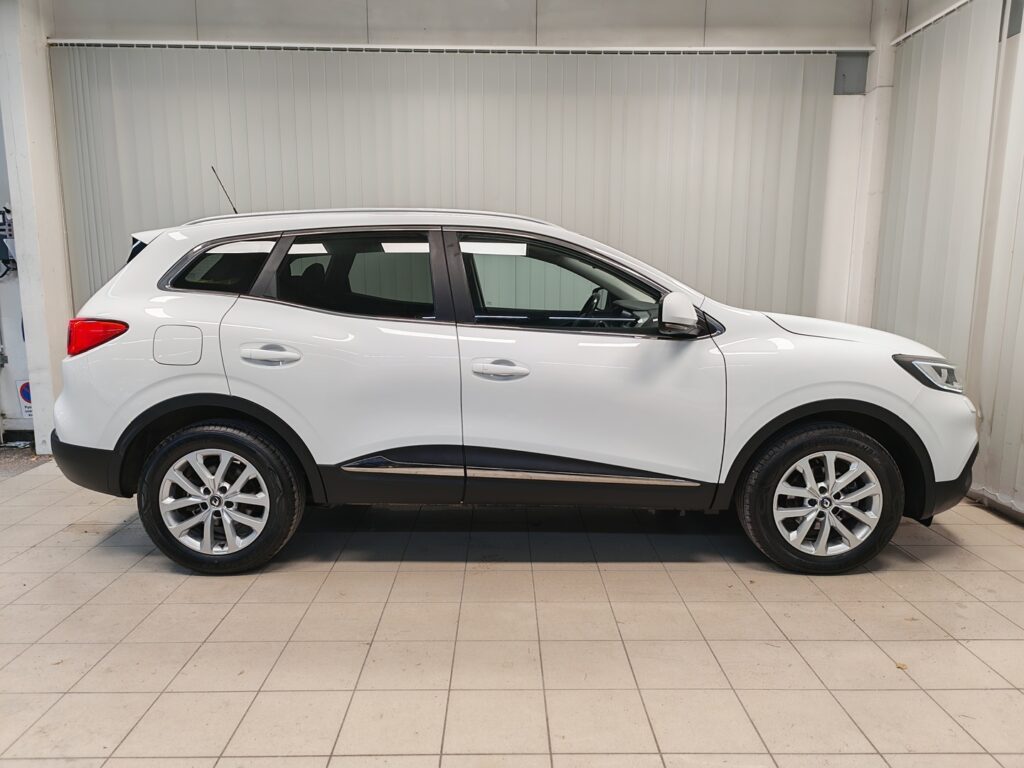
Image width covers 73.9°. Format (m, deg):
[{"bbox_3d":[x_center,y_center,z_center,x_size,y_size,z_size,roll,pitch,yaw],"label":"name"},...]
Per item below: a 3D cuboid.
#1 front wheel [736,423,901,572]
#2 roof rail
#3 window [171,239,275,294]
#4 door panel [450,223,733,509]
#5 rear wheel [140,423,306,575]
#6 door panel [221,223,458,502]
[{"bbox_3d":[1.363,0.494,3.038,0.685,0.685,0.225,0,9,0],"label":"front wheel"},{"bbox_3d":[-0.635,-0.753,3.051,1.680,0.075,0.060,0,9,0],"label":"roof rail"},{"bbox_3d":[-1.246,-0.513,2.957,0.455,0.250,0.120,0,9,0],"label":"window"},{"bbox_3d":[0.293,-0.076,2.946,1.215,1.200,0.265,0,9,0],"label":"door panel"},{"bbox_3d":[-1.283,0.489,3.037,0.685,0.685,0.225,0,9,0],"label":"rear wheel"},{"bbox_3d":[-0.712,-0.085,2.944,1.015,1.185,0.265,0,9,0],"label":"door panel"}]

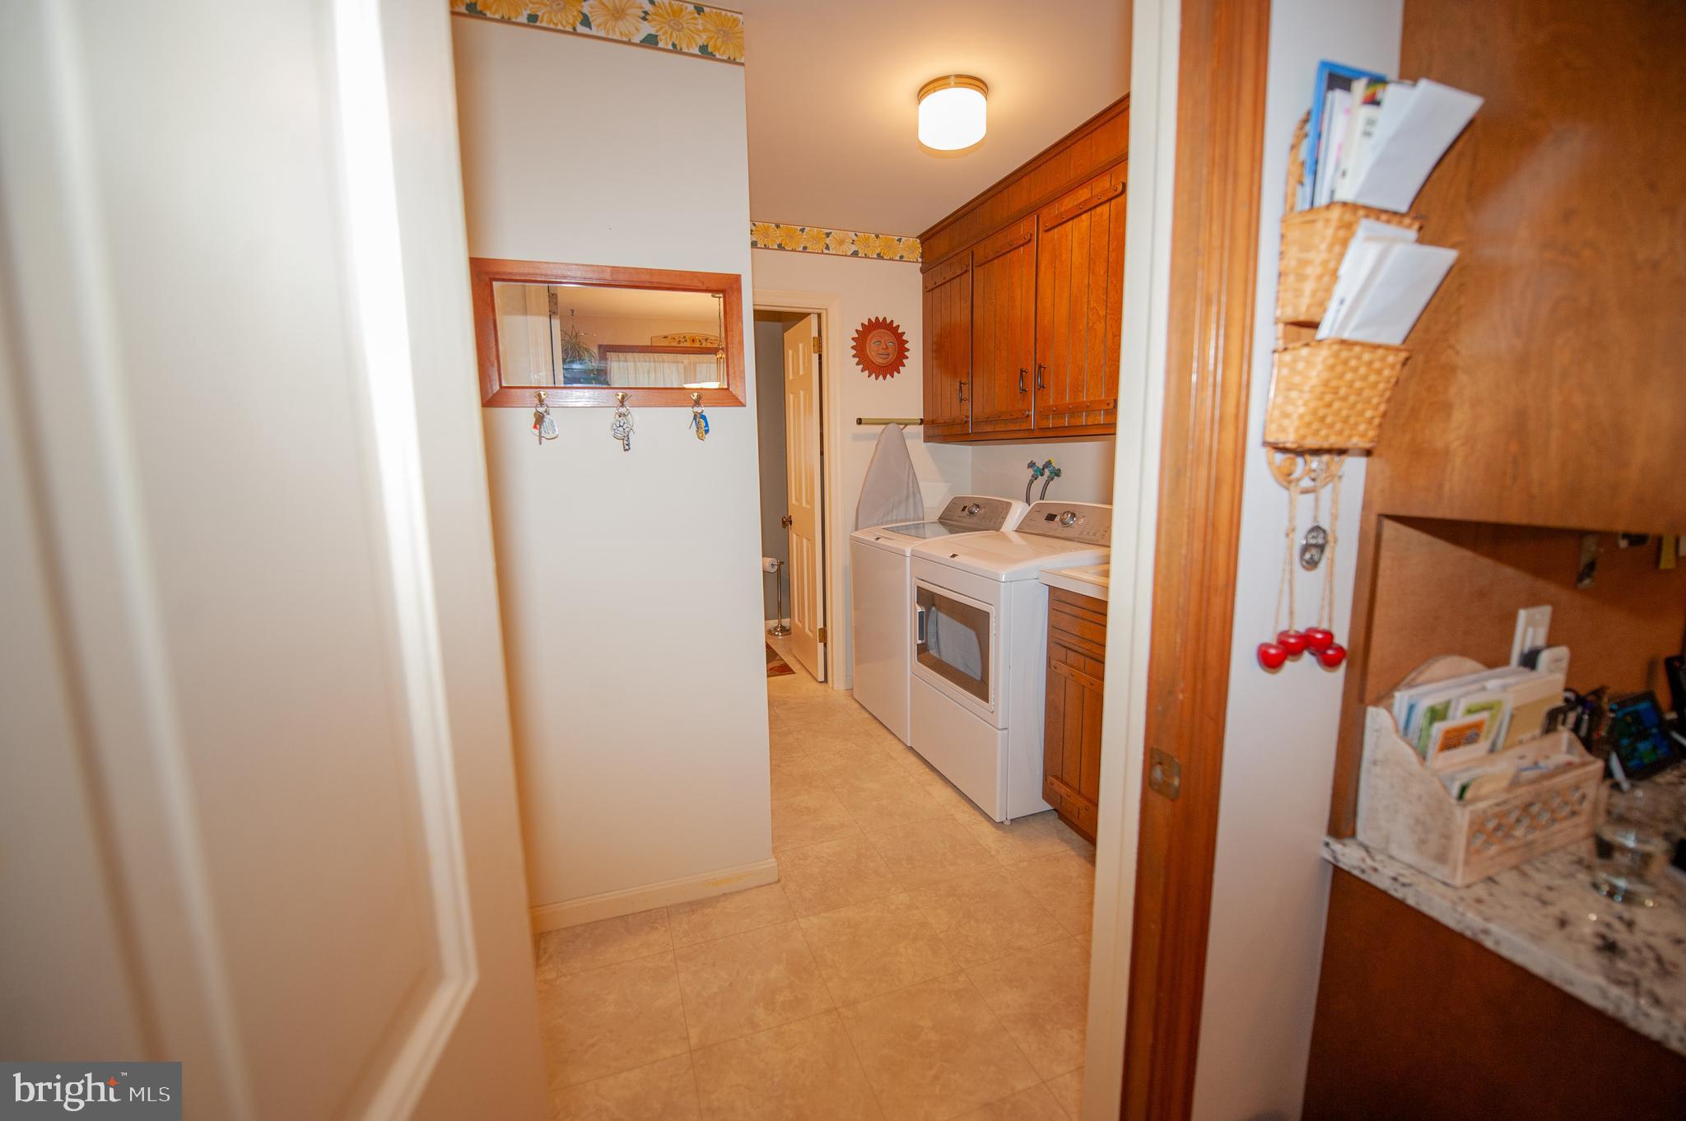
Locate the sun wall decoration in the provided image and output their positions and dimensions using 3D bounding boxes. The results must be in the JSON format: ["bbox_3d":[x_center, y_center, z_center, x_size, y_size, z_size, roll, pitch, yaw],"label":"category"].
[{"bbox_3d":[0.199,-1.124,3.480,0.320,0.320,0.040,-4,9,-20],"label":"sun wall decoration"}]

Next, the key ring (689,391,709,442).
[{"bbox_3d":[-0.382,-0.384,1.743,0.052,0.134,0.035,-4,9,-20],"label":"key ring"}]

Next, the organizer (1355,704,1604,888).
[{"bbox_3d":[0.852,0.276,0.871,0.300,0.200,0.115,-4,9,-20],"label":"organizer"}]

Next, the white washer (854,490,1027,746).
[{"bbox_3d":[0.478,0.251,3.275,0.655,1.080,0.690,-4,9,-19],"label":"white washer"}]

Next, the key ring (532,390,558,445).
[{"bbox_3d":[-0.738,-0.353,1.620,0.058,0.134,0.035,-4,8,-19],"label":"key ring"}]

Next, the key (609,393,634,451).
[{"bbox_3d":[-0.571,-0.357,1.690,0.060,0.145,0.028,-4,8,-20],"label":"key"}]

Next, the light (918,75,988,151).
[{"bbox_3d":[0.359,-1.452,2.133,0.225,0.120,0.225,-1,9,0],"label":"light"}]

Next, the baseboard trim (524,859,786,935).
[{"bbox_3d":[-0.549,0.989,1.912,0.759,0.082,0.018,-4,9,-20],"label":"baseboard trim"}]

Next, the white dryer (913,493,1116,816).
[{"bbox_3d":[0.748,0.338,2.643,0.700,1.080,0.705,-4,9,-20],"label":"white dryer"}]

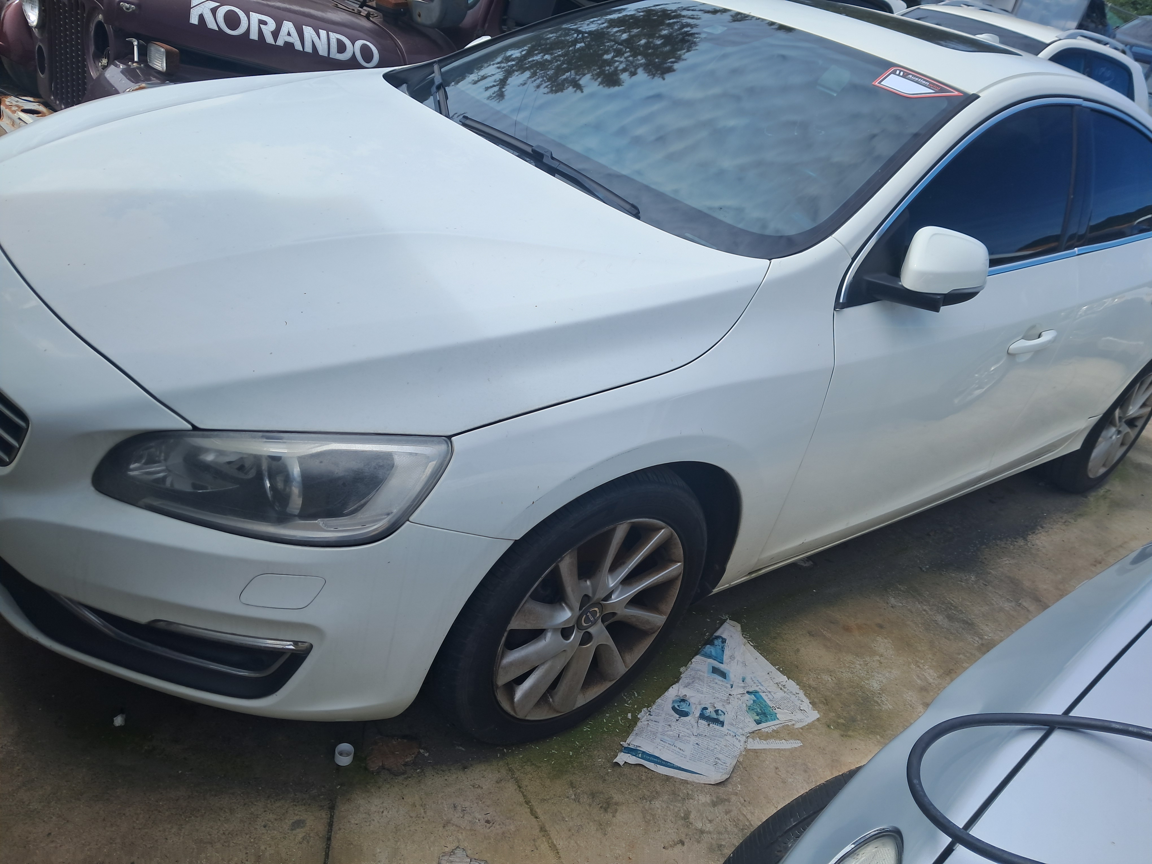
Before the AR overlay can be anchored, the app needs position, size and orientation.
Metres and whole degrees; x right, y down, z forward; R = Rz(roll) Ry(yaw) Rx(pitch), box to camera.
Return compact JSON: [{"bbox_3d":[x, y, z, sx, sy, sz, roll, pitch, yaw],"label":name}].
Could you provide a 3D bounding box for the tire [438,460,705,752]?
[{"bbox_3d":[-0.025,0.323,1.815,0.645,0.640,0.230,-11,35,-39],"label":"tire"}]

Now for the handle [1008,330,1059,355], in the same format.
[{"bbox_3d":[1.229,-0.241,2.418,0.258,0.042,0.050,-15,38,-37],"label":"handle"}]

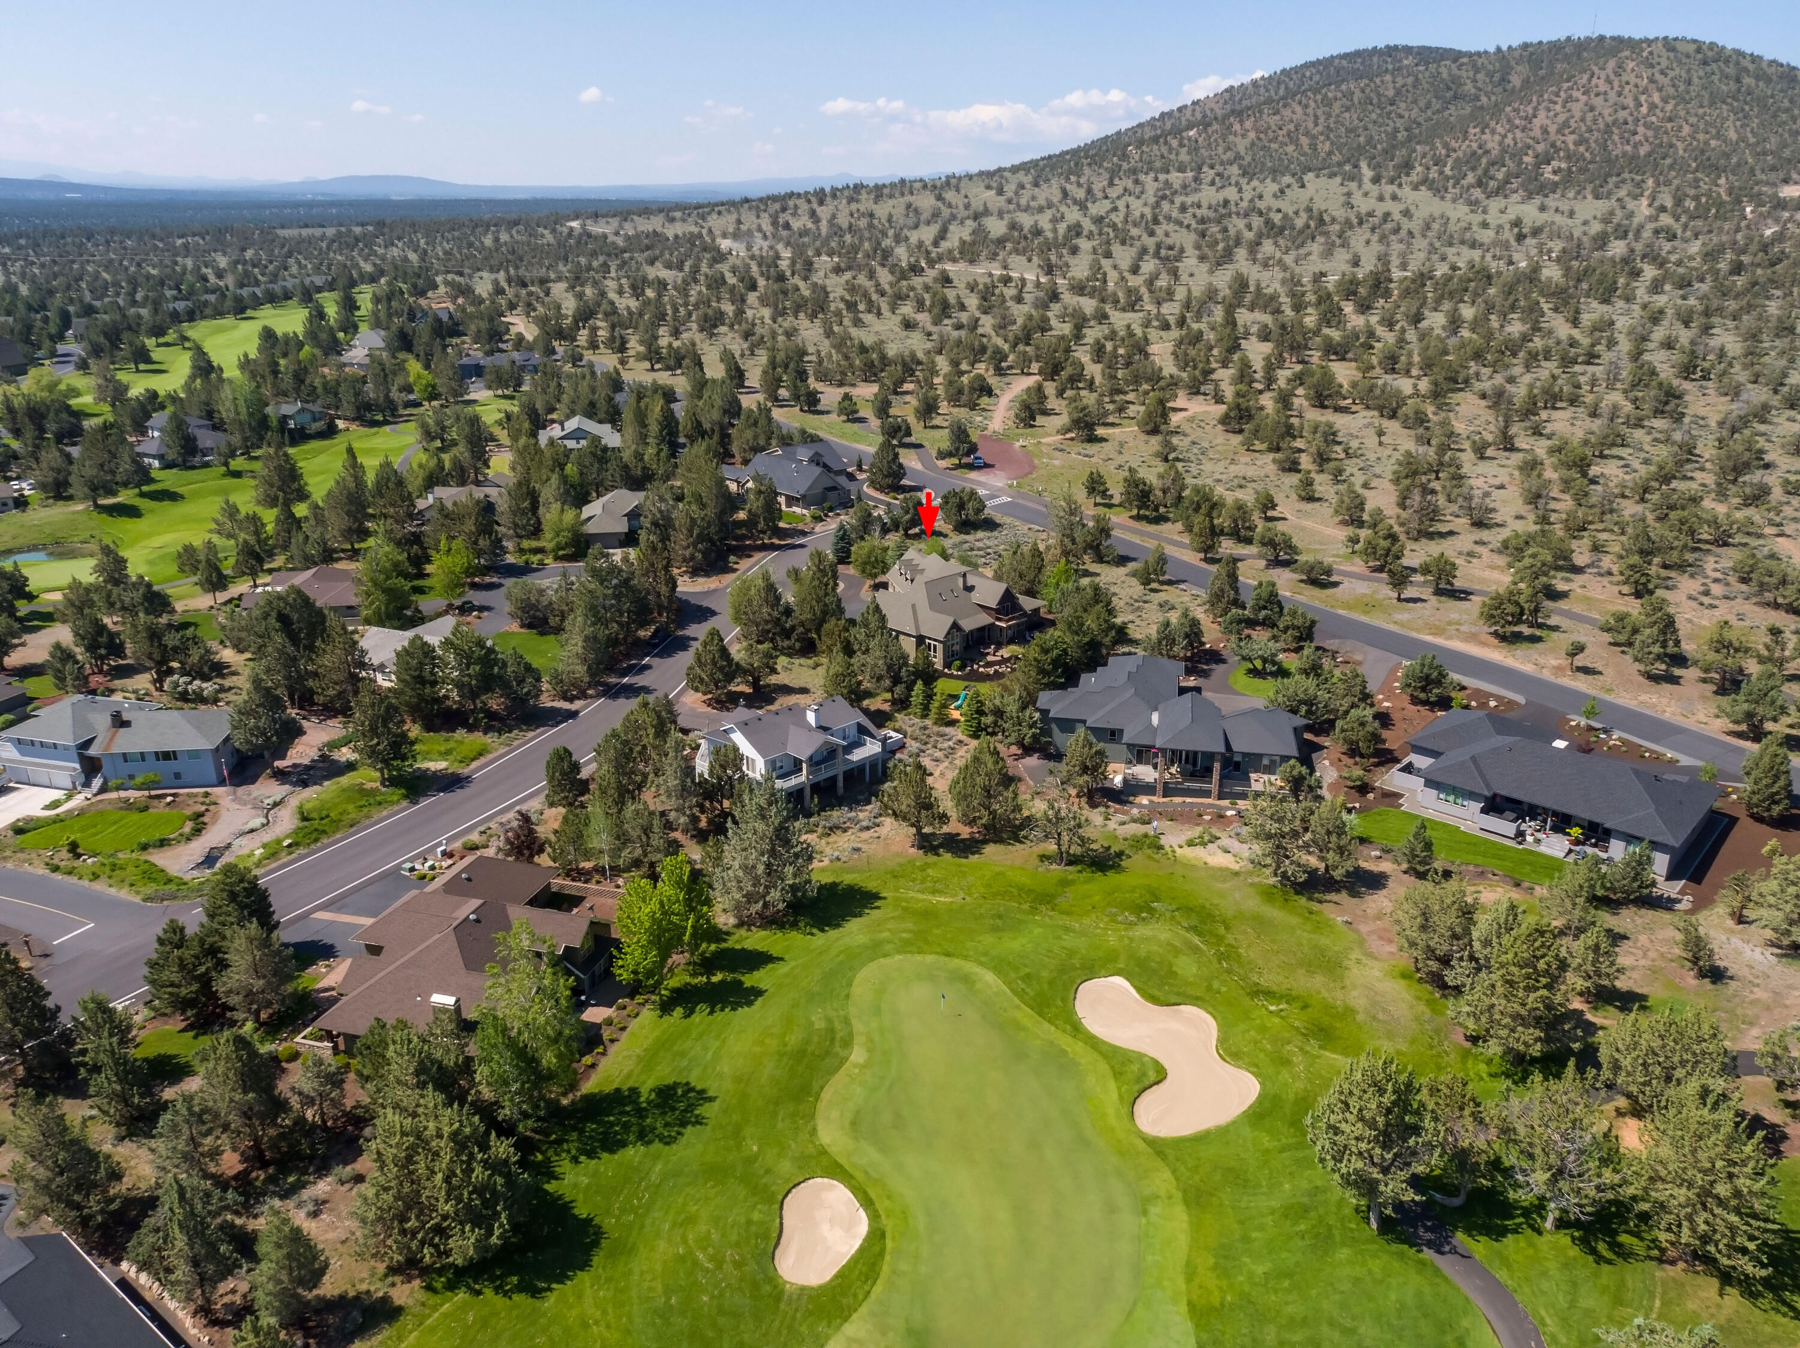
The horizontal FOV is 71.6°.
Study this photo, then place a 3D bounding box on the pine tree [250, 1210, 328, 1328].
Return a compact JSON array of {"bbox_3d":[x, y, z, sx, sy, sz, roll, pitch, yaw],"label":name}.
[{"bbox_3d":[-35.090,34.100,71.690,4.390,7.840,4.390,0,21,0],"label":"pine tree"}]

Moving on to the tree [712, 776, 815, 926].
[{"bbox_3d":[-12.100,16.010,110.890,8.840,13.040,8.840,0,21,0],"label":"tree"}]

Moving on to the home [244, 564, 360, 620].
[{"bbox_3d":[-87.700,-11.790,186.600,18.500,6.000,14.000,0,21,0],"label":"home"}]

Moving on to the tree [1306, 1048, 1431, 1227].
[{"bbox_3d":[29.380,29.860,78.490,7.790,12.750,7.790,0,21,0],"label":"tree"}]

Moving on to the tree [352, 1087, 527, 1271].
[{"bbox_3d":[-27.910,30.710,75.800,10.250,11.560,10.250,0,21,0],"label":"tree"}]

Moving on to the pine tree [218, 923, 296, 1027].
[{"bbox_3d":[-49.920,23.350,96.960,5.830,8.530,5.830,0,21,0],"label":"pine tree"}]

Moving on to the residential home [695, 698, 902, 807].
[{"bbox_3d":[-11.753,7.318,133.699,18.700,8.000,14.500,-18,28,-38],"label":"residential home"}]

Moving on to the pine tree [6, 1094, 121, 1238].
[{"bbox_3d":[-51.430,29.470,75.860,6.500,9.850,6.500,0,21,0],"label":"pine tree"}]

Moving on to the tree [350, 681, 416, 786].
[{"bbox_3d":[-55.318,6.408,133.455,6.566,11.873,6.566,0,22,0],"label":"tree"}]

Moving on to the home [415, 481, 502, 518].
[{"bbox_3d":[-86.220,-34.110,243.670,17.000,6.000,14.000,0,21,0],"label":"home"}]

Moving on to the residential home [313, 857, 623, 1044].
[{"bbox_3d":[-34.740,22.530,102.690,20.580,5.880,24.500,6,22,16],"label":"residential home"}]

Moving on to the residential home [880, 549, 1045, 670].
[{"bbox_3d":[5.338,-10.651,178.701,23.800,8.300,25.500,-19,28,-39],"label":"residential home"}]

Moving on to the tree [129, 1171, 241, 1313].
[{"bbox_3d":[-39.530,31.840,69.520,5.640,10.040,5.640,0,21,0],"label":"tree"}]

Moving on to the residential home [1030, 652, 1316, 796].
[{"bbox_3d":[31.020,4.980,142.300,29.400,7.840,25.680,4,22,9],"label":"residential home"}]

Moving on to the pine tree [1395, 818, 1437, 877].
[{"bbox_3d":[48.370,16.120,116.950,3.960,5.490,3.960,0,21,0],"label":"pine tree"}]

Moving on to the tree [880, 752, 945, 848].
[{"bbox_3d":[1.710,12.330,119.530,6.330,9.950,6.330,0,21,0],"label":"tree"}]

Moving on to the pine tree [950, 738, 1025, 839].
[{"bbox_3d":[8.434,11.003,121.181,7.022,10.361,7.022,0,22,0],"label":"pine tree"}]

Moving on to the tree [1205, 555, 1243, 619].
[{"bbox_3d":[47.950,-12.850,184.430,5.610,9.560,5.610,0,21,0],"label":"tree"}]

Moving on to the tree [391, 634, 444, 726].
[{"bbox_3d":[-58.870,0.570,152.320,6.160,10.730,6.160,0,21,0],"label":"tree"}]

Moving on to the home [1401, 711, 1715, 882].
[{"bbox_3d":[66.290,10.301,126.569,26.500,5.700,19.600,18,28,38],"label":"home"}]

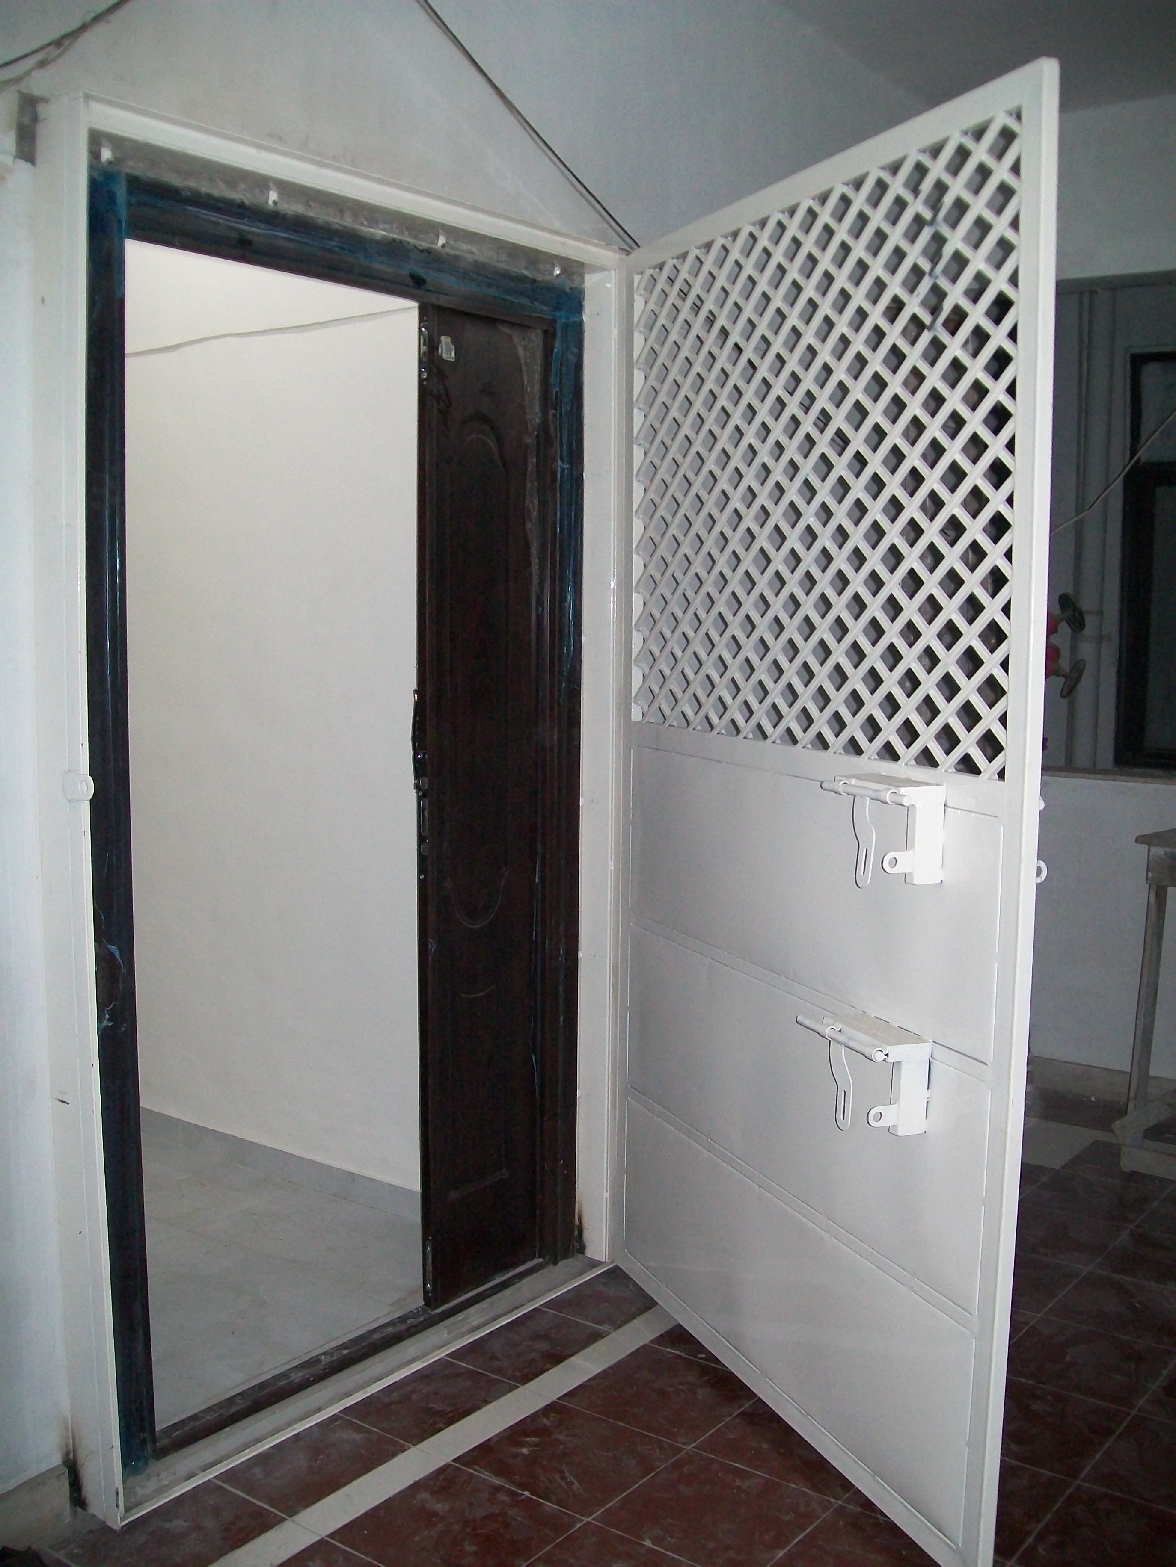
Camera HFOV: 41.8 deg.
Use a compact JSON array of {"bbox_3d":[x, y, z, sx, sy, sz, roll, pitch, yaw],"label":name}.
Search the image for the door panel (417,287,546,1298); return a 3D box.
[{"bbox_3d":[-0.225,0.061,3.269,0.041,2.093,0.375,5,8,37],"label":"door panel"}]

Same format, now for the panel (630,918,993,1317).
[{"bbox_3d":[0.355,0.560,2.865,0.030,0.372,1.270,-2,7,-23],"label":"panel"}]

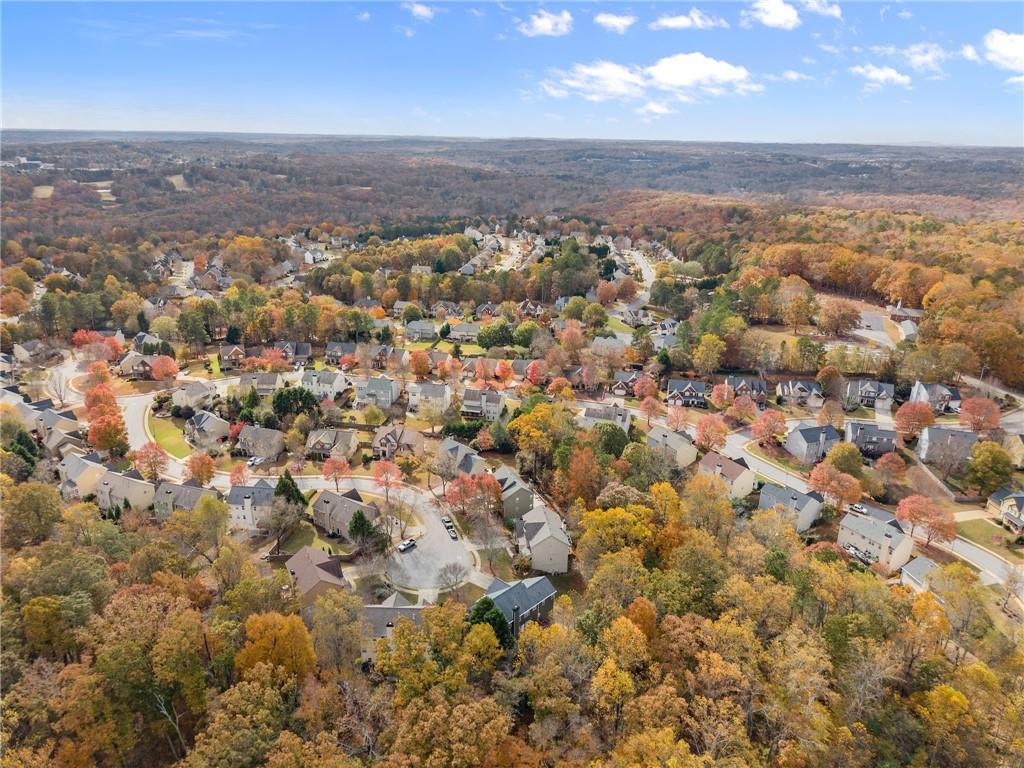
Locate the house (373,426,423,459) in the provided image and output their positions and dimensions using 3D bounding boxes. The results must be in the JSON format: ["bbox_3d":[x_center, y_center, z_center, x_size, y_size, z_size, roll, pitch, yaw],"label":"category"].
[{"bbox_3d":[-41.520,19.960,257.880,15.500,10.000,12.000,3,19,5],"label":"house"}]

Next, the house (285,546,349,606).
[{"bbox_3d":[-45.740,45.830,167.800,11.000,9.200,14.600,-10,22,-28],"label":"house"}]

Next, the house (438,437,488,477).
[{"bbox_3d":[-15.920,23.970,231.830,14.700,9.100,10.500,17,25,38],"label":"house"}]

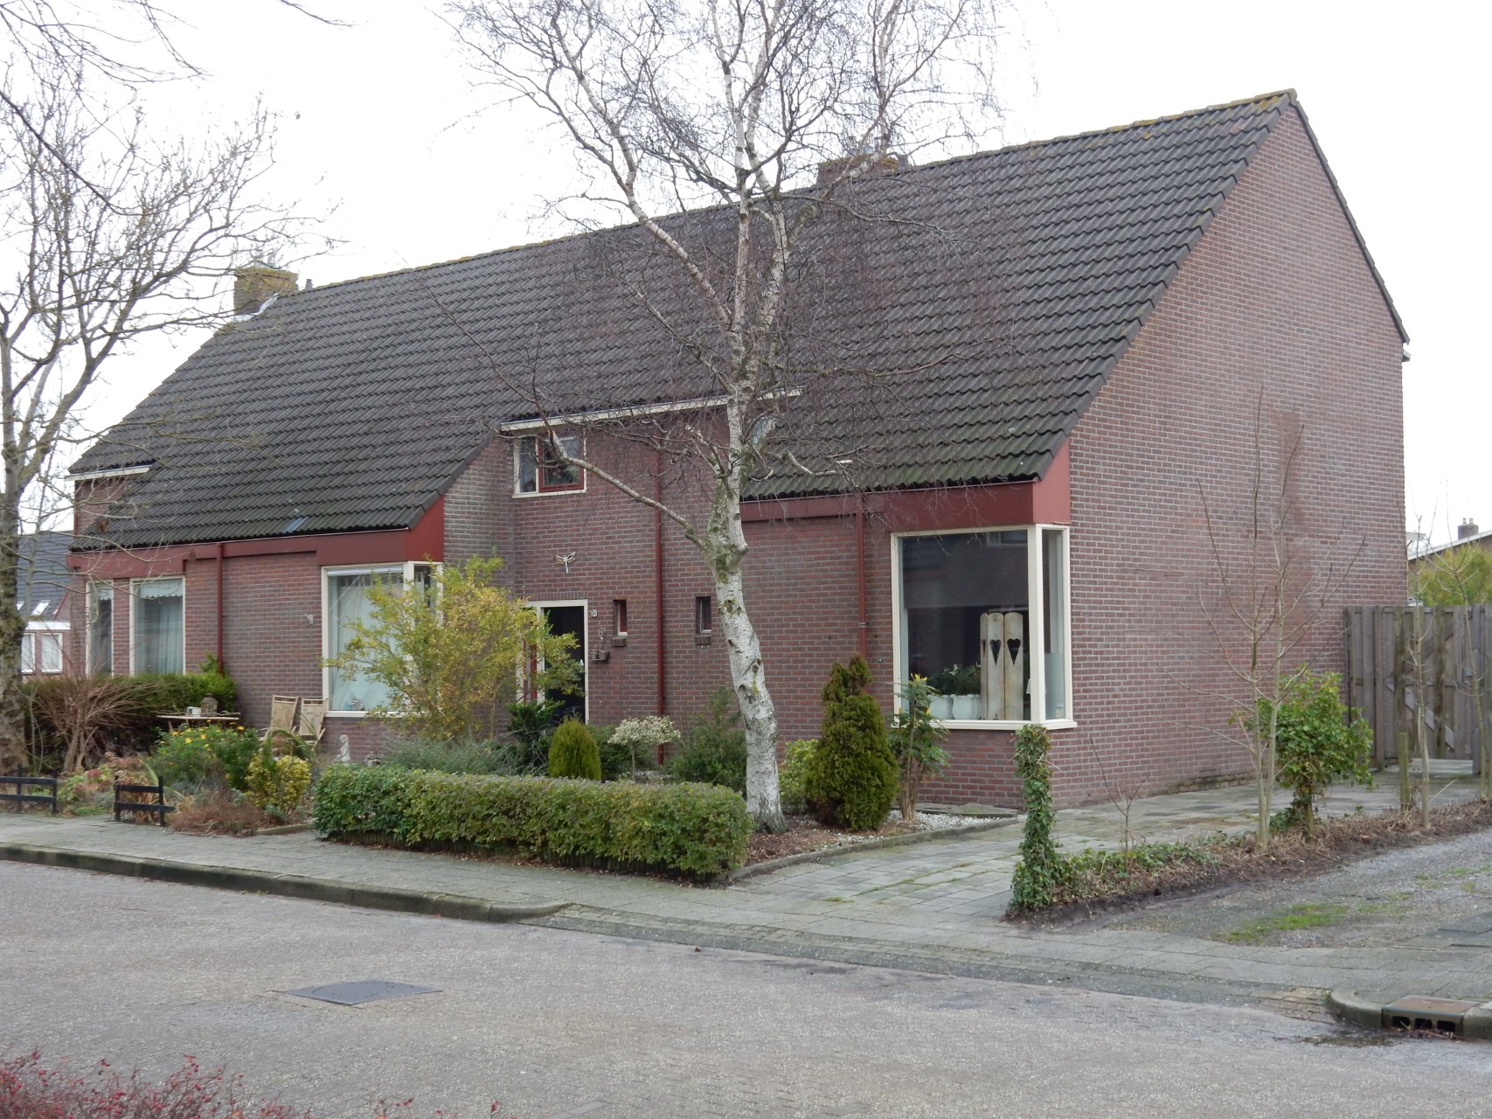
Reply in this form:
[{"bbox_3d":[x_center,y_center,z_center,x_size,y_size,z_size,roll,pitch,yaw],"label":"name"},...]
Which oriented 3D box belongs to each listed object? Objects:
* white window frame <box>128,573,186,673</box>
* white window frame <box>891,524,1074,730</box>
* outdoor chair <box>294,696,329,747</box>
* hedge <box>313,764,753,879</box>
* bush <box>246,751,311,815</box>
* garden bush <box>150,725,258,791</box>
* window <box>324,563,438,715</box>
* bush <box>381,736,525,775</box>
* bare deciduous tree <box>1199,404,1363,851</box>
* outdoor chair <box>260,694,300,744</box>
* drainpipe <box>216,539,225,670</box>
[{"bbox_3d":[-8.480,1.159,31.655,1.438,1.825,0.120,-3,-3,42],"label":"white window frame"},{"bbox_3d":[2.371,0.688,22.198,1.818,2.009,0.627,-3,-3,42],"label":"white window frame"},{"bbox_3d":[-5.732,2.311,28.341,0.580,1.016,0.680,-3,-3,42],"label":"outdoor chair"},{"bbox_3d":[-1.803,1.977,17.109,0.650,0.600,5.200,1,-3,-40],"label":"hedge"},{"bbox_3d":[-4.695,2.226,22.064,0.650,0.600,0.600,0,-3,-12],"label":"bush"},{"bbox_3d":[-6.087,2.257,24.770,1.220,0.795,1.100,0,-3,-14],"label":"garden bush"},{"bbox_3d":[-4.745,1.051,28.609,1.764,1.999,0.580,-3,-3,42],"label":"window"},{"bbox_3d":[-3.125,2.222,23.468,1.500,0.671,1.000,0,-3,-8],"label":"bush"},{"bbox_3d":[3.978,0.500,16.525,1.200,3.329,1.200,-1,-3,13],"label":"bare deciduous tree"},{"bbox_3d":[-6.198,2.321,28.764,0.580,1.045,0.680,-3,-3,42],"label":"outdoor chair"},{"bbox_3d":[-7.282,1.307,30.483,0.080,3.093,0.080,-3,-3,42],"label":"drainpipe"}]

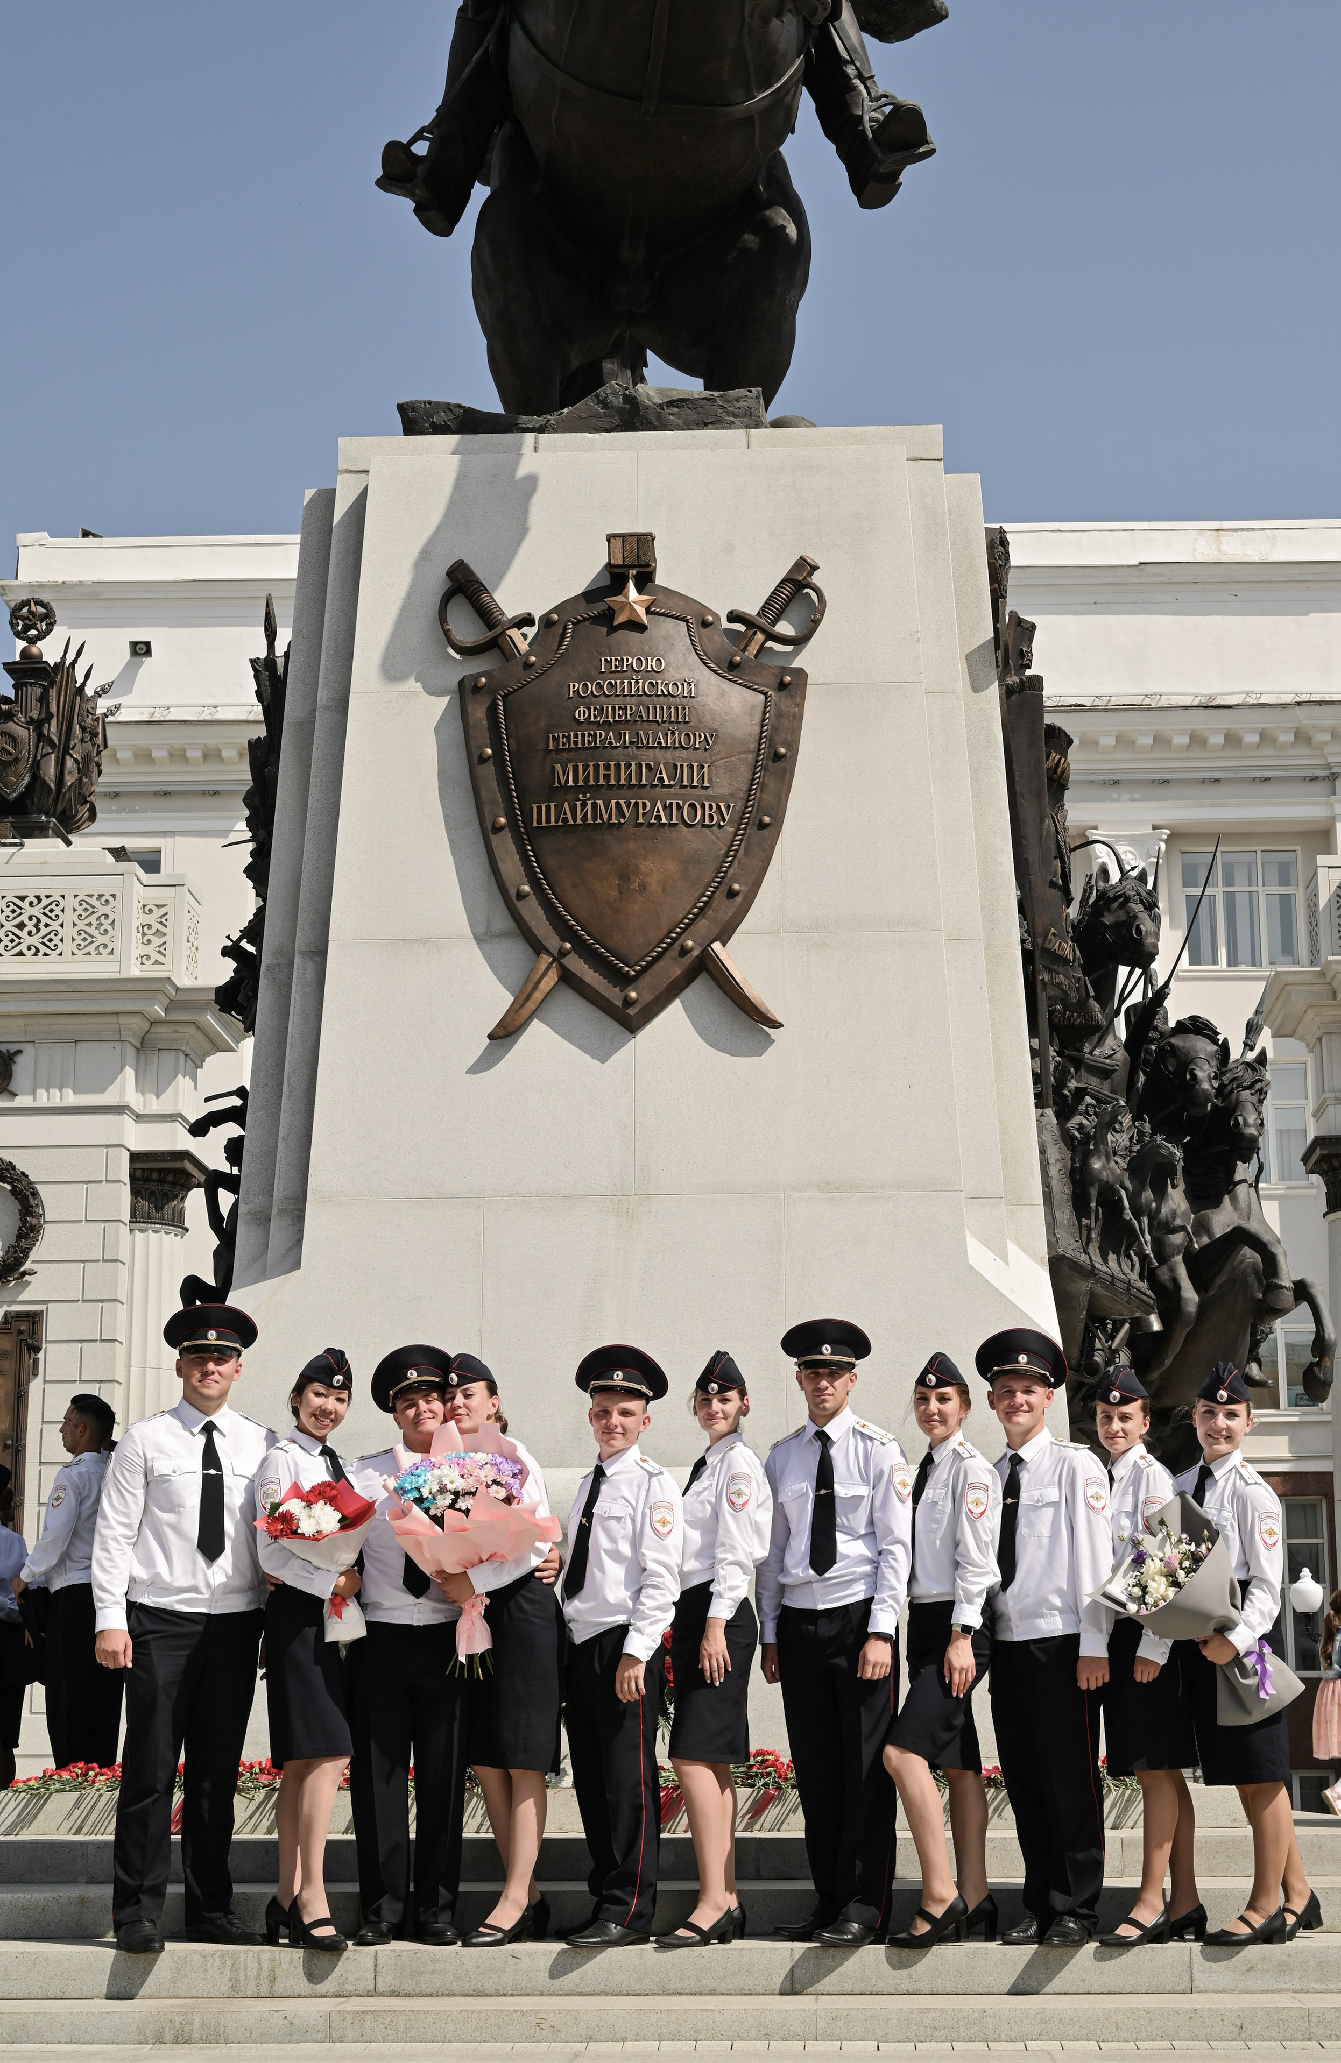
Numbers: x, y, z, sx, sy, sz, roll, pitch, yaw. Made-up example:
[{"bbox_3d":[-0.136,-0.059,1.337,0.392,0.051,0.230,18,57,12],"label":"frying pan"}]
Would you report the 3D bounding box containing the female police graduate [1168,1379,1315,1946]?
[{"bbox_3d":[1.714,1.852,8.643,0.430,1.702,0.400,-10,-15,39],"label":"female police graduate"}]

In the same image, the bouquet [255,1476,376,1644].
[{"bbox_3d":[-1.044,1.563,8.459,0.330,0.470,0.270,-14,-11,5],"label":"bouquet"}]

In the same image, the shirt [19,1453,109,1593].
[{"bbox_3d":[-2.659,2.162,12.625,0.380,0.600,0.480,-2,-12,8],"label":"shirt"}]

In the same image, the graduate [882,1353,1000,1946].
[{"bbox_3d":[0.839,1.892,8.881,0.400,1.787,0.420,9,-15,-39],"label":"graduate"}]

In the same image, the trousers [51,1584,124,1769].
[{"bbox_3d":[-2.467,2.869,12.074,0.370,1.040,0.280,11,-16,-44],"label":"trousers"}]

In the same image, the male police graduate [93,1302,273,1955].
[{"bbox_3d":[-1.513,1.827,8.896,0.550,1.970,0.360,2,-12,-12],"label":"male police graduate"}]

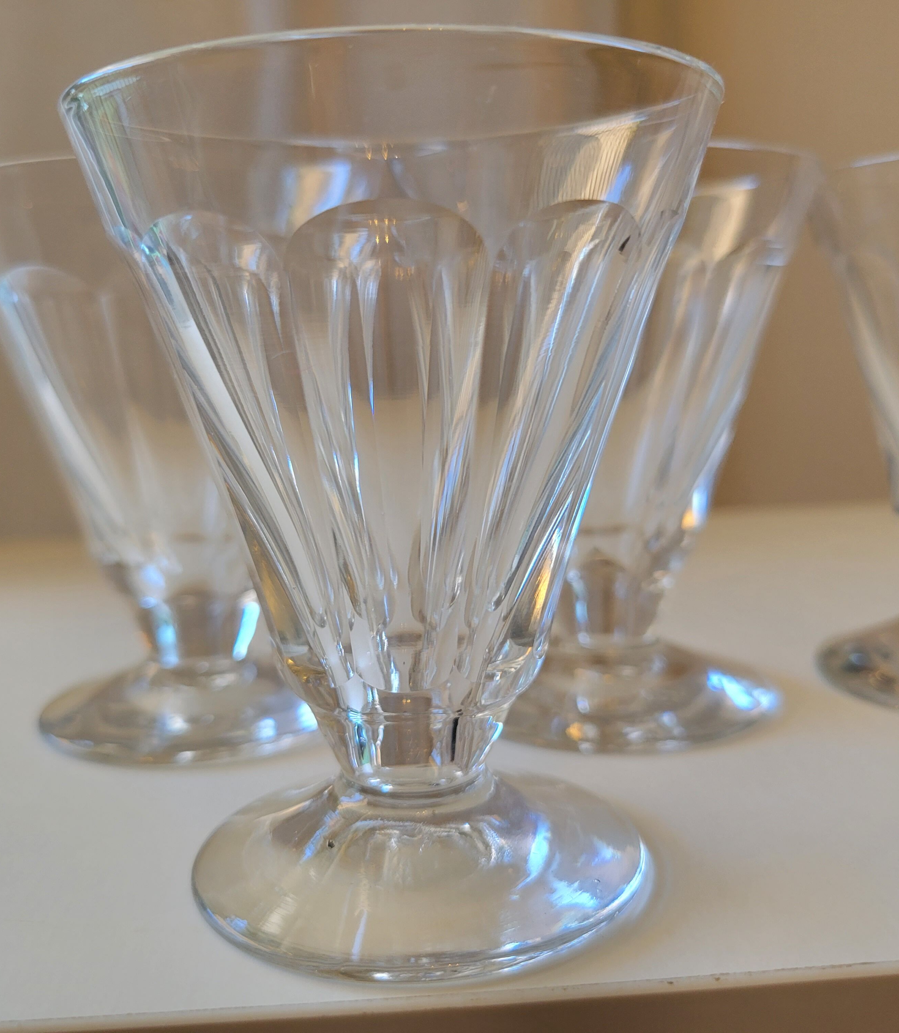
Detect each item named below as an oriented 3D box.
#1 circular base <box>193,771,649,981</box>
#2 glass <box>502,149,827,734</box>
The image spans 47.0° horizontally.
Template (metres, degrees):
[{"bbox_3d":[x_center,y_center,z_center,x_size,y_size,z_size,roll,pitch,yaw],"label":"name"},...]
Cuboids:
[{"bbox_3d":[-0.004,0.041,0.145,0.063,0.013,0.063,-2,10,0],"label":"circular base"},{"bbox_3d":[0.030,-0.013,0.197,0.078,0.099,0.078,-2,10,0],"label":"glass"}]

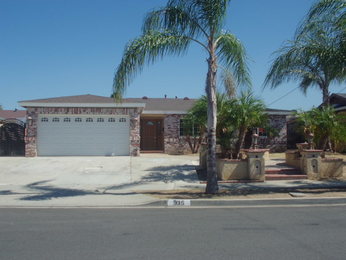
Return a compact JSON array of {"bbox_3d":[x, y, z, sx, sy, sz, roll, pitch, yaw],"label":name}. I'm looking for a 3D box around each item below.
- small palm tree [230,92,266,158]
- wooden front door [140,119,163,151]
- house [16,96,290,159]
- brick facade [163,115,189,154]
[{"bbox_3d":[2.562,-0.143,12.900,1.250,2.250,1.250,0,-1,-4],"label":"small palm tree"},{"bbox_3d":[-1.367,0.302,24.400,1.420,2.050,0.150,0,-1,-4],"label":"wooden front door"},{"bbox_3d":[-0.320,-0.380,26.200,15.900,4.100,12.800,0,-1,-4],"label":"house"},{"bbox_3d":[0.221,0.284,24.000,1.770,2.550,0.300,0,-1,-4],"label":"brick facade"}]

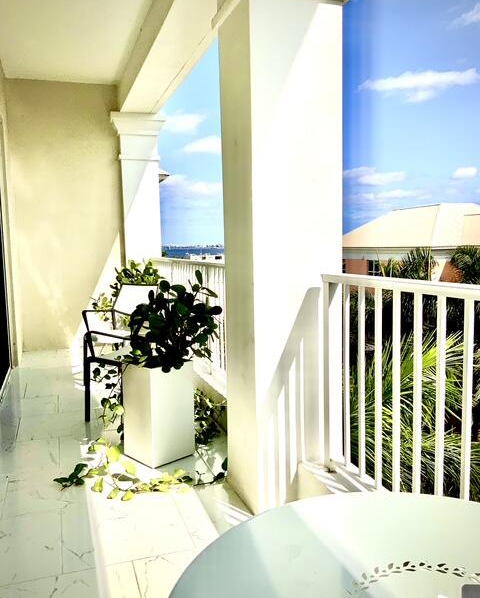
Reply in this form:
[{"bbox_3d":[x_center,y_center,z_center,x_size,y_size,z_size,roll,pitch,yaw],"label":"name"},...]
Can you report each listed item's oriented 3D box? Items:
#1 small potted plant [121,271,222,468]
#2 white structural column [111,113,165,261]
[{"bbox_3d":[-0.399,0.374,3.106,0.470,1.055,0.470,5,8,44],"label":"small potted plant"},{"bbox_3d":[-1.233,-0.811,6.630,0.624,2.744,0.528,-3,6,-18],"label":"white structural column"}]

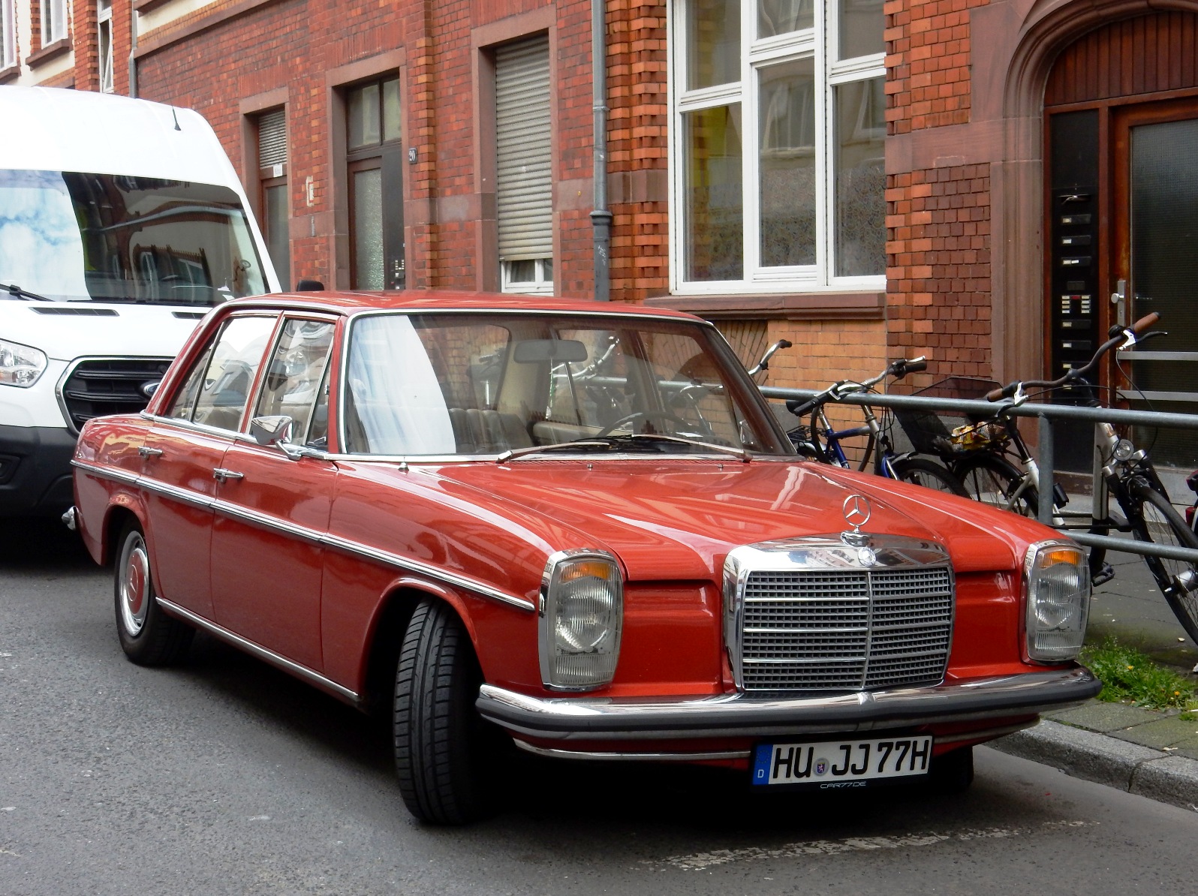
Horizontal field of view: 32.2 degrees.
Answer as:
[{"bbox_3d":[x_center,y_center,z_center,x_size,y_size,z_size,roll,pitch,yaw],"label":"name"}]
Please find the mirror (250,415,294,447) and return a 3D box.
[{"bbox_3d":[-0.954,-0.048,6.050,0.135,0.100,0.080,1,4,-17],"label":"mirror"}]

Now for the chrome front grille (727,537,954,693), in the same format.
[{"bbox_3d":[0.602,0.396,4.996,0.635,0.365,0.160,0,4,-27],"label":"chrome front grille"}]

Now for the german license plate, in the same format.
[{"bbox_3d":[0.590,0.753,5.001,0.510,0.115,0.020,0,10,-27],"label":"german license plate"}]

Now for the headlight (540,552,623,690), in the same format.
[{"bbox_3d":[-0.051,0.392,4.765,0.220,0.335,0.110,0,4,-27],"label":"headlight"}]

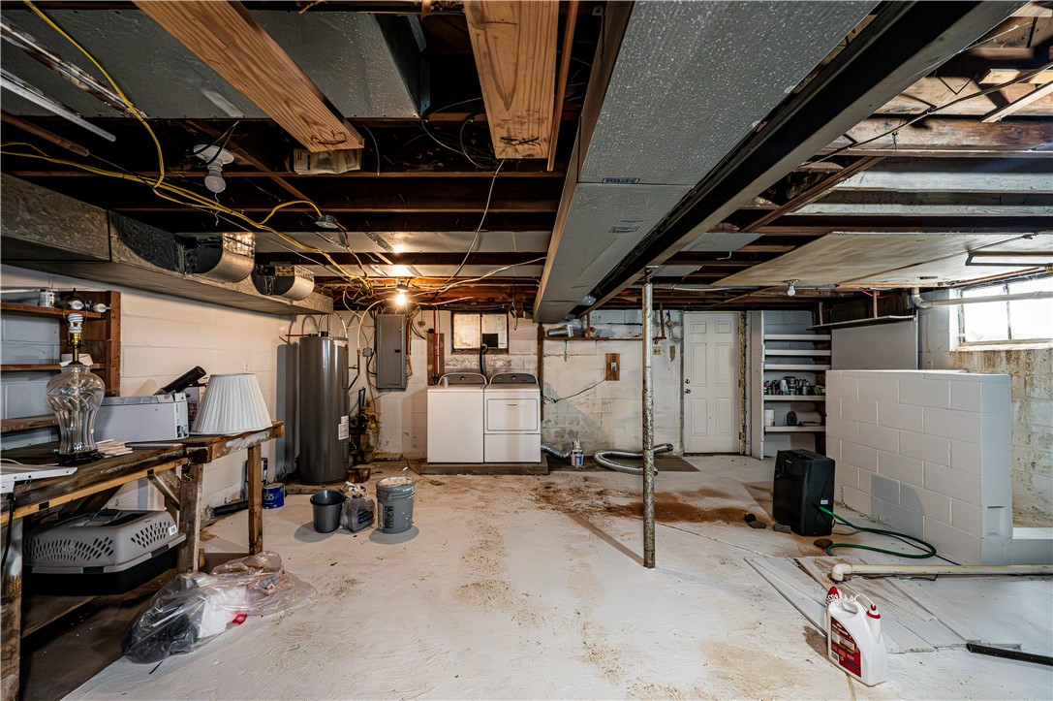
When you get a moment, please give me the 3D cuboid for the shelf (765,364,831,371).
[{"bbox_3d":[3.665,0.234,5.660,0.900,0.070,0.290,0,-1,0],"label":"shelf"}]

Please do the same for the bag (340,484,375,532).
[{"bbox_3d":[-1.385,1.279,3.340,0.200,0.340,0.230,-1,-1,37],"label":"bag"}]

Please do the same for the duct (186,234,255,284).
[{"bbox_3d":[-1.965,-0.603,2.650,0.240,0.280,0.300,0,-1,0],"label":"duct"}]

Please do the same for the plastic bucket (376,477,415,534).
[{"bbox_3d":[-1.055,1.243,3.310,0.305,0.370,0.305,0,-1,0],"label":"plastic bucket"}]

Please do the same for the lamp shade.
[{"bbox_3d":[-2.090,0.375,2.930,0.450,0.375,0.450,0,-1,0],"label":"lamp shade"}]

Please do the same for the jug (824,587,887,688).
[{"bbox_3d":[1.468,1.264,1.828,0.112,0.320,0.178,0,-1,-22],"label":"jug"}]

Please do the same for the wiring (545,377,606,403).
[{"bbox_3d":[0.676,0.545,5.580,0.860,0.360,0.100,0,-1,0],"label":"wiring"}]

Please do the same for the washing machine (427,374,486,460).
[{"bbox_3d":[-0.860,0.840,5.317,0.690,1.070,0.690,0,-1,0],"label":"washing machine"}]

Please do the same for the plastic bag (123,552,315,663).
[{"bbox_3d":[-1.600,1.260,2.170,0.470,0.260,0.720,0,-1,28],"label":"plastic bag"}]

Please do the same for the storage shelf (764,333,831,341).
[{"bbox_3d":[3.665,-0.170,5.660,0.900,0.070,0.290,0,-1,0],"label":"storage shelf"}]

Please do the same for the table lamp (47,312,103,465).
[{"bbox_3d":[-2.165,0.157,1.968,0.200,0.730,0.200,0,-1,0],"label":"table lamp"}]

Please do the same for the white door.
[{"bbox_3d":[2.640,0.455,5.820,0.800,2.000,0.060,0,-1,0],"label":"white door"}]

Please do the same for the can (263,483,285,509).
[{"bbox_3d":[-2.376,1.359,3.833,0.168,0.194,0.168,0,-1,-17],"label":"can"}]

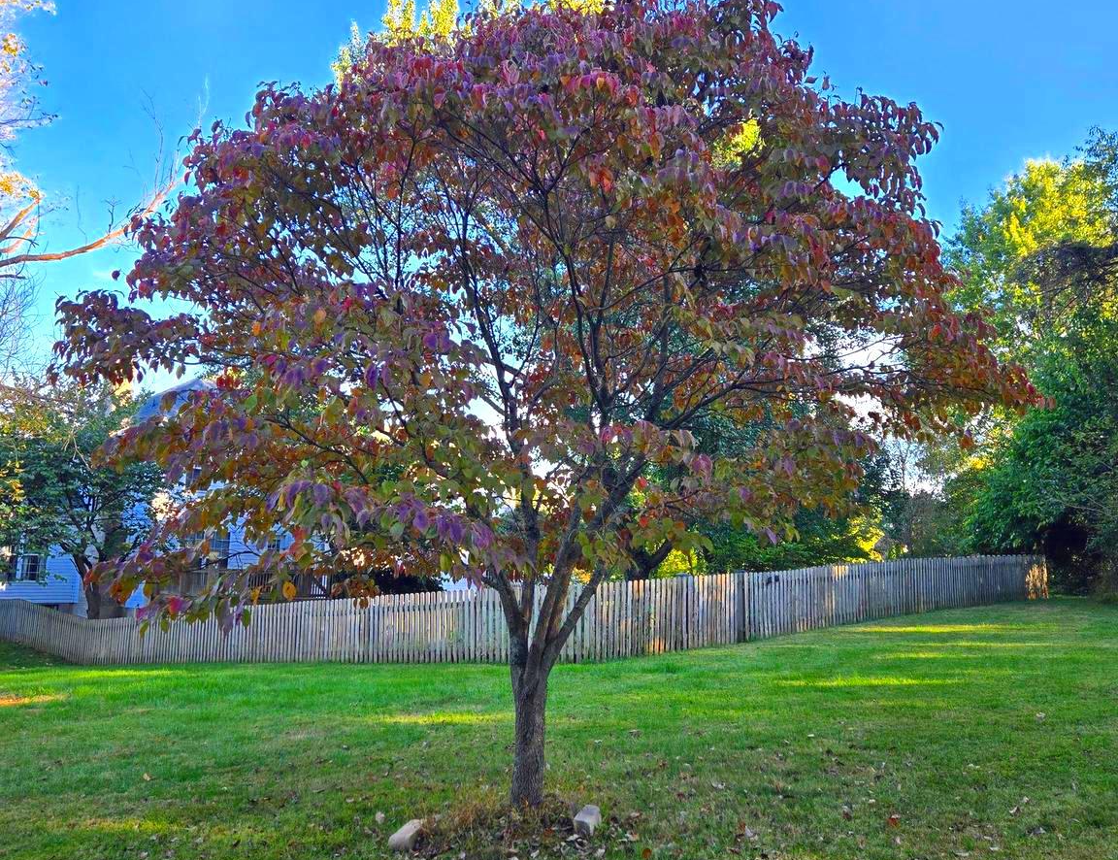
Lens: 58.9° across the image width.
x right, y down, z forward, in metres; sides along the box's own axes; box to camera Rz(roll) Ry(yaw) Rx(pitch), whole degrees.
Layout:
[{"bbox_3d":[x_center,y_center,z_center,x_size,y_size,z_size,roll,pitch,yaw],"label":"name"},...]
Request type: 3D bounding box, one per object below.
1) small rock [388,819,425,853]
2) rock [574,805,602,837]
[{"bbox_3d":[-0.806,2.156,5.267,0.130,0.110,0.220,-2,-8,22],"label":"small rock"},{"bbox_3d":[0.159,2.160,5.476,0.110,0.115,0.210,-1,-8,14],"label":"rock"}]

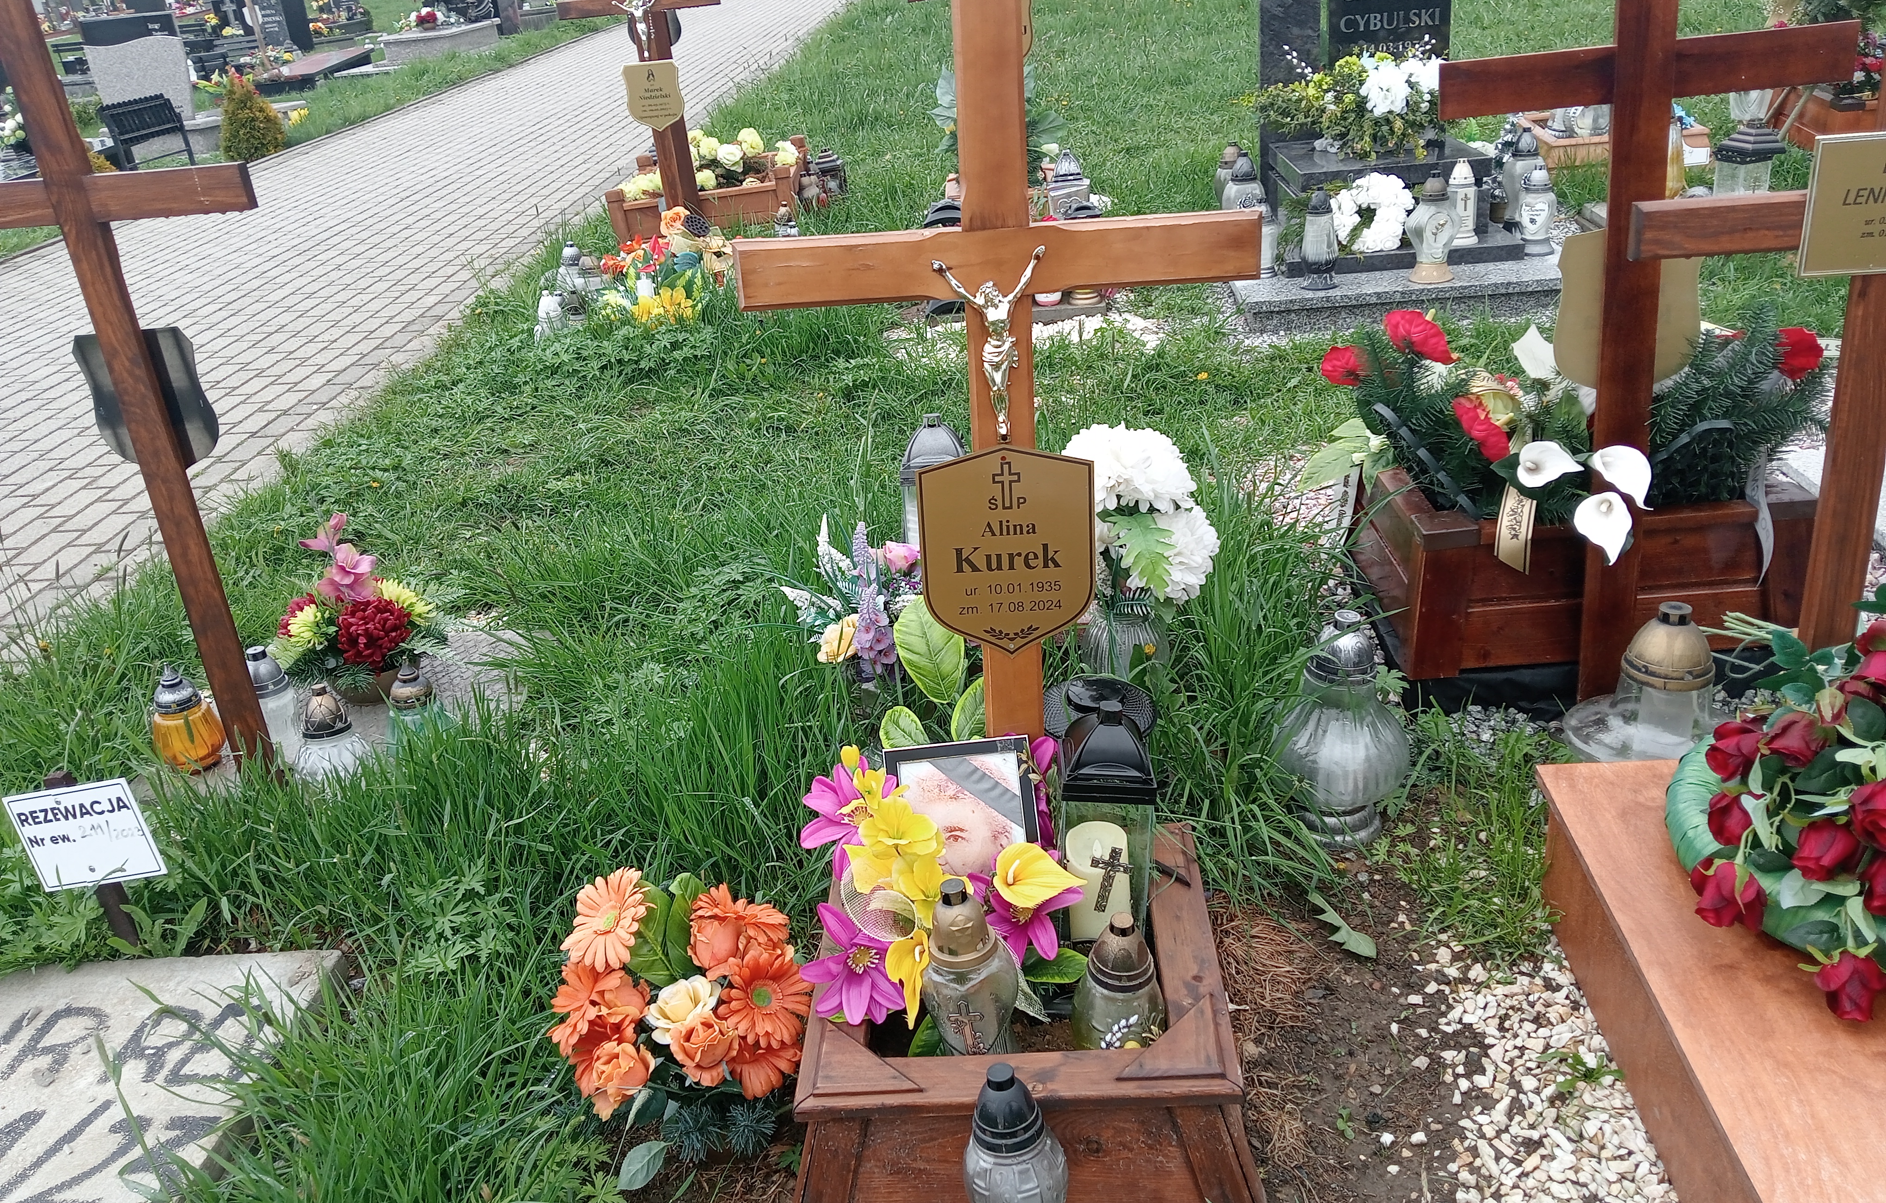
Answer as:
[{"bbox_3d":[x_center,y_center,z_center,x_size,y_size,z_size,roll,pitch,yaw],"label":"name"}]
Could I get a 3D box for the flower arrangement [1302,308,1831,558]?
[{"bbox_3d":[1.067,-0.299,2.638,0.913,0.406,0.467,-4,24,4],"label":"flower arrangement"}]

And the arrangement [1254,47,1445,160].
[{"bbox_3d":[1.373,-1.690,5.171,0.640,0.290,0.360,-3,25,5],"label":"arrangement"}]

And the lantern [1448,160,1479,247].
[{"bbox_3d":[1.736,-1.331,5.077,0.102,0.262,0.102,-3,25,4],"label":"lantern"}]

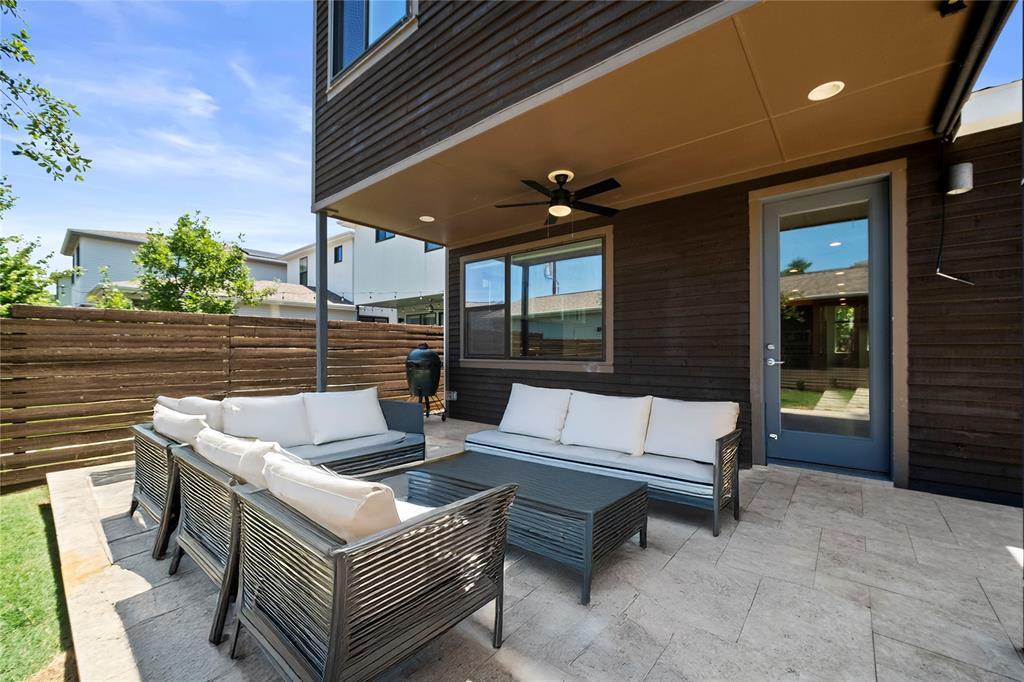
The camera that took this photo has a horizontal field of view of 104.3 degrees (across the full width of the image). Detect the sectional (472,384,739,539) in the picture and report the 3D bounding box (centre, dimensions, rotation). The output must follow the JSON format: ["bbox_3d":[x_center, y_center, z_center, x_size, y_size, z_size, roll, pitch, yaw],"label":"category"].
[{"bbox_3d":[0.689,0.873,3.493,2.222,0.838,0.646,-1,-1,39],"label":"sectional"}]

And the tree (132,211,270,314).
[{"bbox_3d":[-6.630,-0.620,8.500,2.800,4.400,2.800,-1,-1,39],"label":"tree"}]

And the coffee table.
[{"bbox_3d":[0.067,1.065,2.555,1.333,0.419,0.697,-1,-1,39],"label":"coffee table"}]

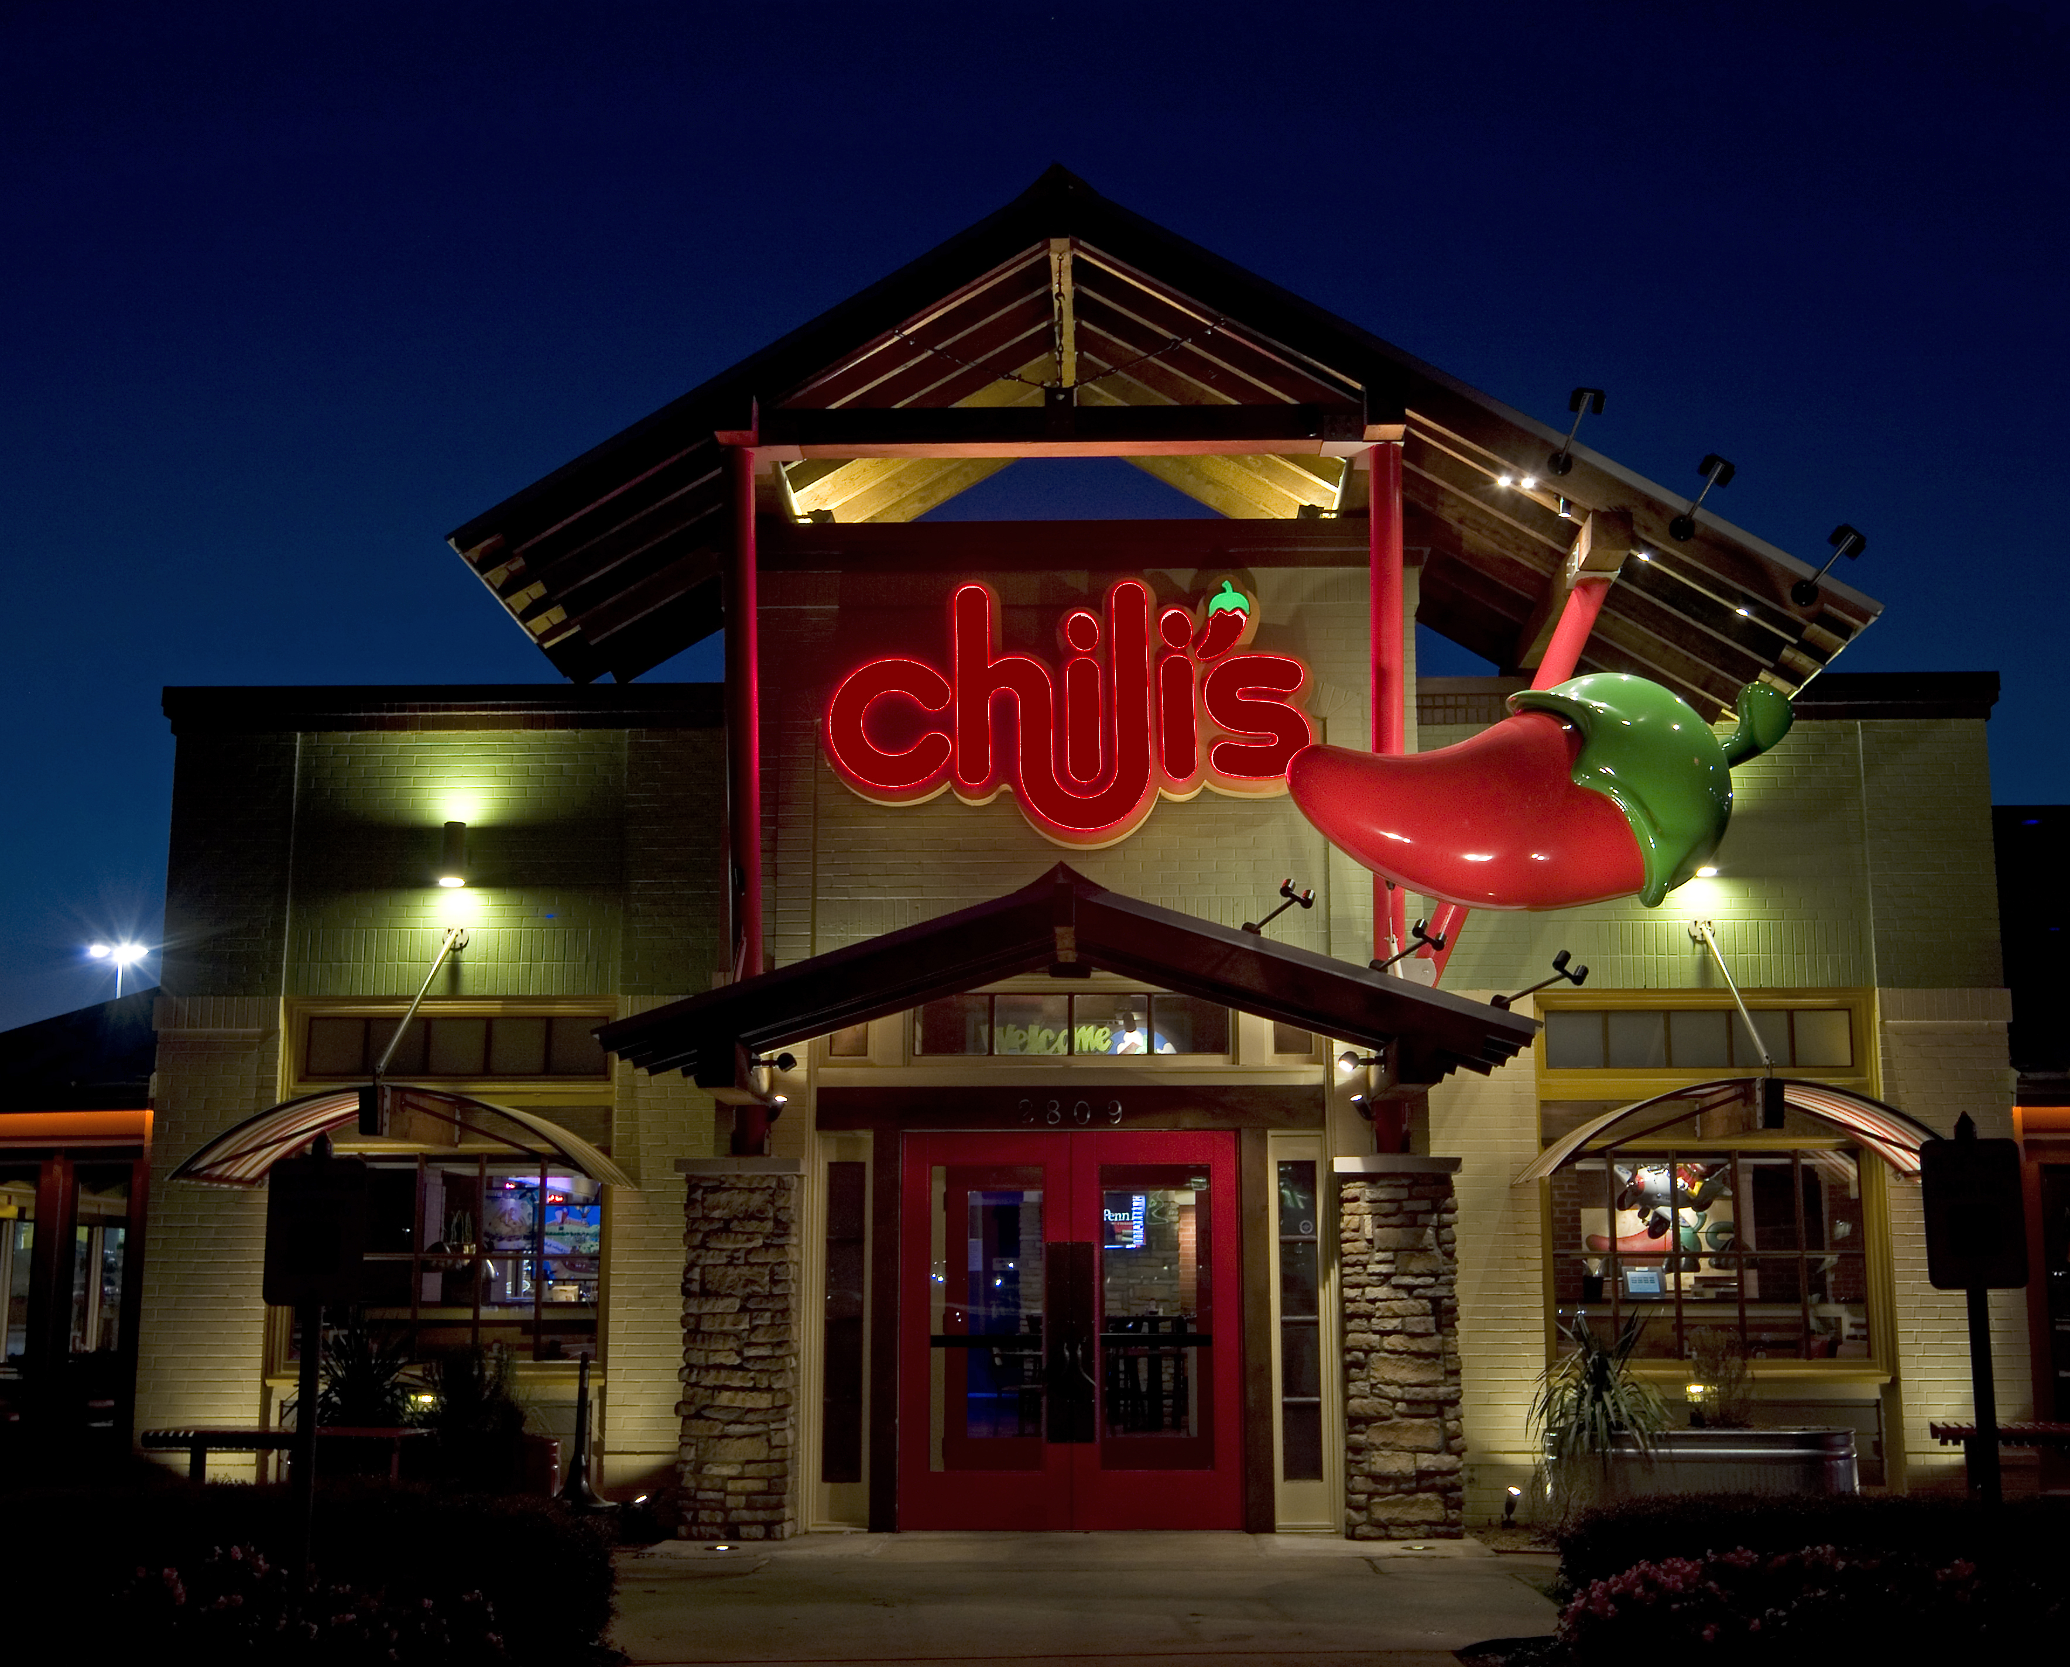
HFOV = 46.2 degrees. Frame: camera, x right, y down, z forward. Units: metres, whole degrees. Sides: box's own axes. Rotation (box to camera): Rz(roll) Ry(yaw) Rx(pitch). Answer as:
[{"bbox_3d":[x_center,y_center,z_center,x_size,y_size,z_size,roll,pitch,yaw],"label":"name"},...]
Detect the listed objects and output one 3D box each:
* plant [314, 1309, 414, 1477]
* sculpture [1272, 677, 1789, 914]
[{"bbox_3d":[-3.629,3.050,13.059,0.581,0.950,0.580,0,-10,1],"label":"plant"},{"bbox_3d":[2.577,-0.201,12.331,2.582,1.208,1.100,0,-10,-3],"label":"sculpture"}]

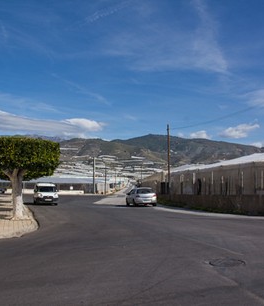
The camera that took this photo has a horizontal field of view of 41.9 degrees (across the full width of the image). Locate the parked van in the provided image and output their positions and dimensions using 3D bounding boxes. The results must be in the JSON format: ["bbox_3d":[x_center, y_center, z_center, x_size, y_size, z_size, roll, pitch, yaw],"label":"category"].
[{"bbox_3d":[-7.850,3.646,30.997,1.830,1.840,4.400,2,-5,-18],"label":"parked van"}]

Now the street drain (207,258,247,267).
[{"bbox_3d":[2.116,2.450,7.637,0.780,0.030,0.780,0,-5,0],"label":"street drain"}]

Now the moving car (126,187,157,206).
[{"bbox_3d":[0.740,3.612,28.590,1.760,1.470,4.350,1,-5,-10],"label":"moving car"}]

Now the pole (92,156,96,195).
[{"bbox_3d":[-6.450,3.860,58.391,0.260,6.400,0.260,0,-5,0],"label":"pole"}]

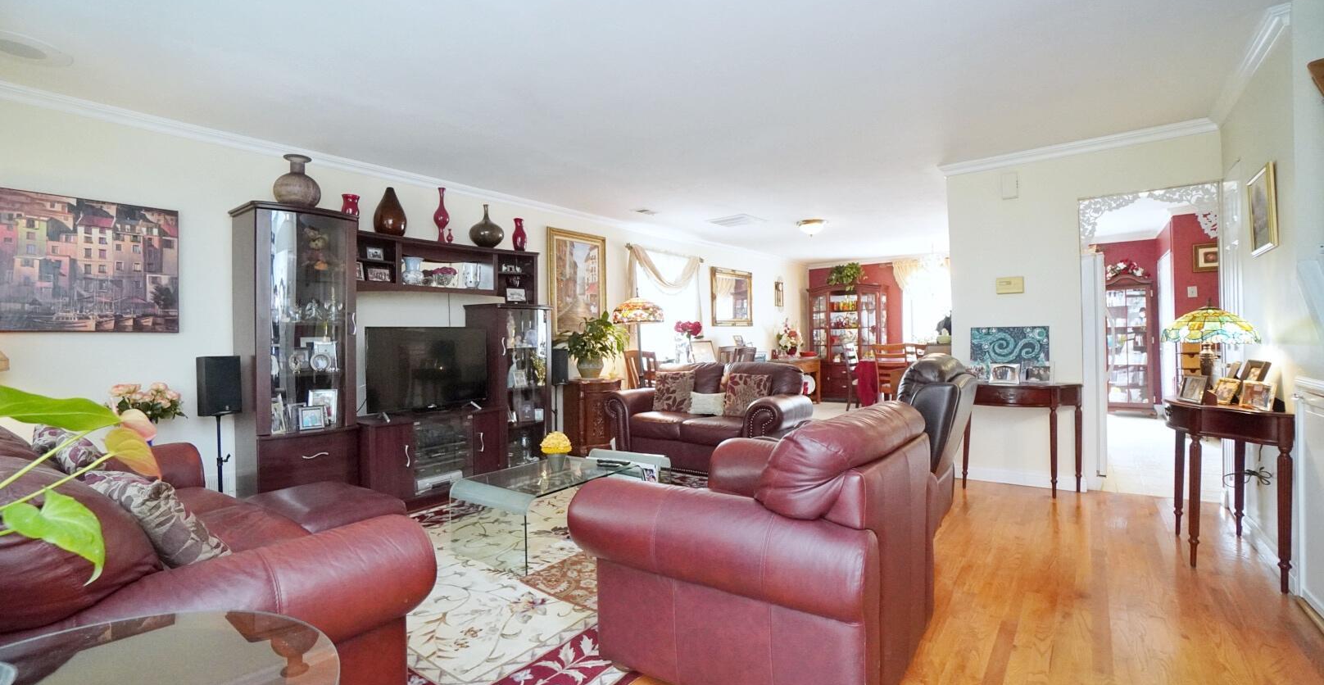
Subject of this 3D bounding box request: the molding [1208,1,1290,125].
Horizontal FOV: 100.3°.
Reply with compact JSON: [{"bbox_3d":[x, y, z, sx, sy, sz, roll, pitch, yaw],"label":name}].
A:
[{"bbox_3d":[2.945,-1.342,2.820,0.060,0.085,1.500,-2,0,38],"label":"molding"}]

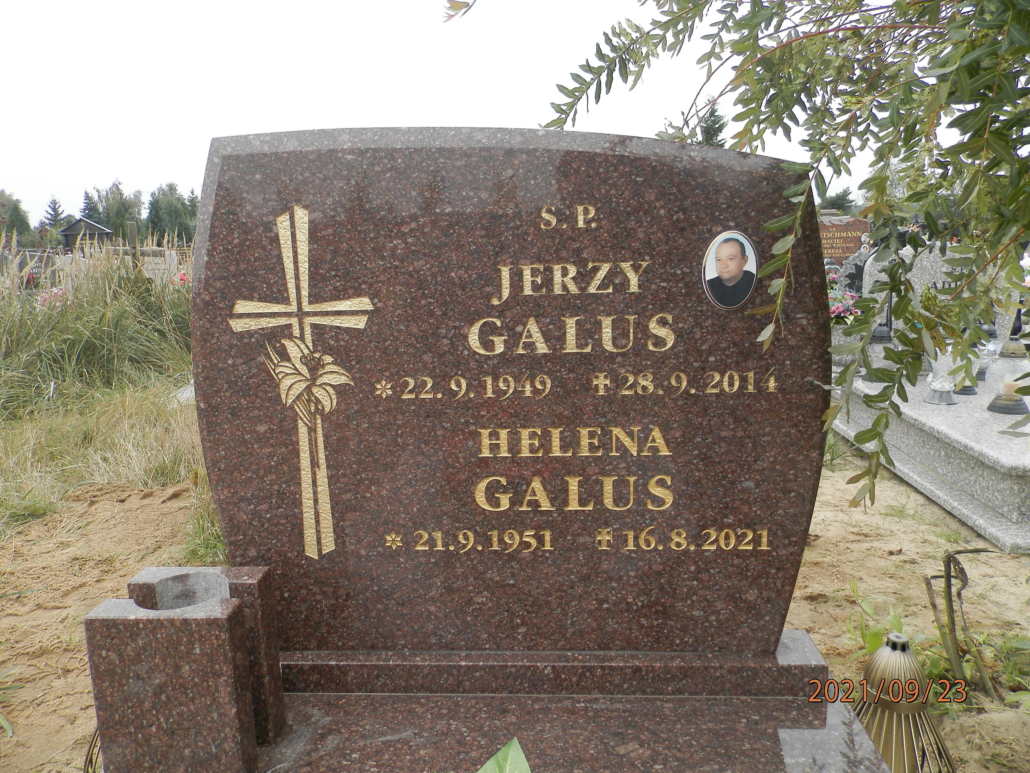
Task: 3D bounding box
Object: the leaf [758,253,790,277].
[{"bbox_3d":[0.374,-0.175,1.080,0.055,0.015,0.014,-34,-4,0],"label":"leaf"}]

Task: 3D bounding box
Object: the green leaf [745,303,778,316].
[{"bbox_3d":[0.358,-0.112,1.080,0.051,0.012,0.014,-18,0,0],"label":"green leaf"}]

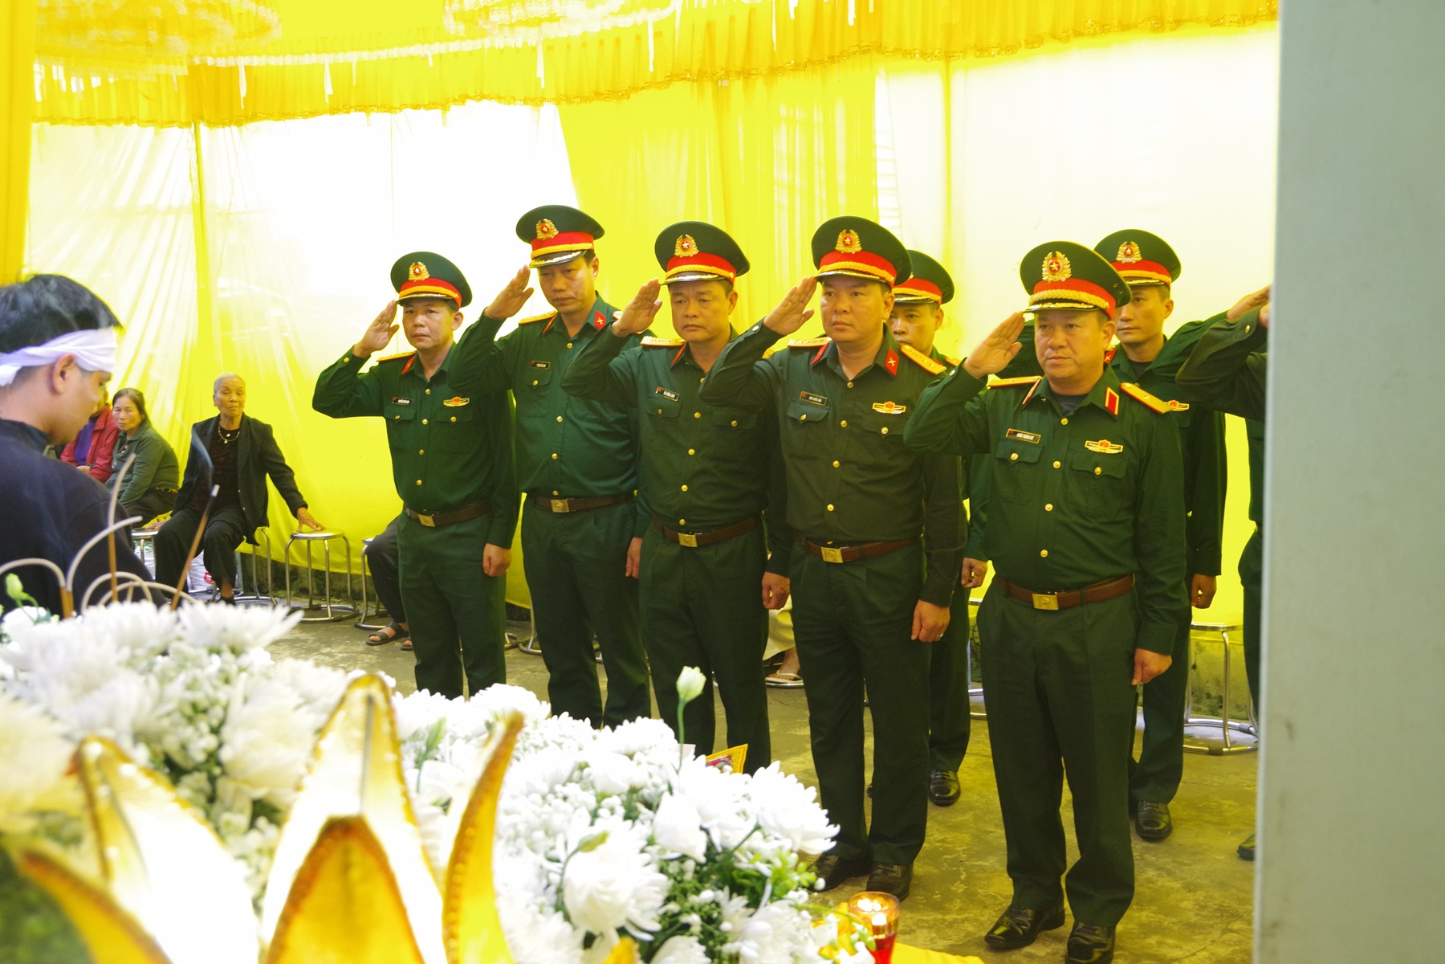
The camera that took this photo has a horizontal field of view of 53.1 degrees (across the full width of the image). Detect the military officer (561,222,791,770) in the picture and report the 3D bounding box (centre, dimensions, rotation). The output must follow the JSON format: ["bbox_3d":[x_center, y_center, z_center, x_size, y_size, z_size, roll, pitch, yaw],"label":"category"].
[{"bbox_3d":[-0.159,0.189,4.207,0.690,1.830,0.450,3,7,29],"label":"military officer"}]

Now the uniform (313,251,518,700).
[{"bbox_3d":[-1.038,0.136,4.913,0.700,1.800,0.450,3,7,31],"label":"uniform"}]

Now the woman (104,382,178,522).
[{"bbox_3d":[-3.468,0.083,8.359,0.500,1.200,0.750,5,9,42],"label":"woman"}]

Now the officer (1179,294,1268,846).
[{"bbox_3d":[1.627,0.179,4.241,0.700,1.800,0.450,3,7,31],"label":"officer"}]

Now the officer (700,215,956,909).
[{"bbox_3d":[0.282,0.215,3.980,0.720,1.820,0.460,3,7,31],"label":"officer"}]

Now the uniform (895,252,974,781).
[{"bbox_3d":[0.534,0.140,4.758,0.700,1.790,0.450,3,7,31],"label":"uniform"}]

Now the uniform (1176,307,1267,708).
[{"bbox_3d":[1.633,0.278,4.260,0.680,1.500,0.420,3,7,31],"label":"uniform"}]

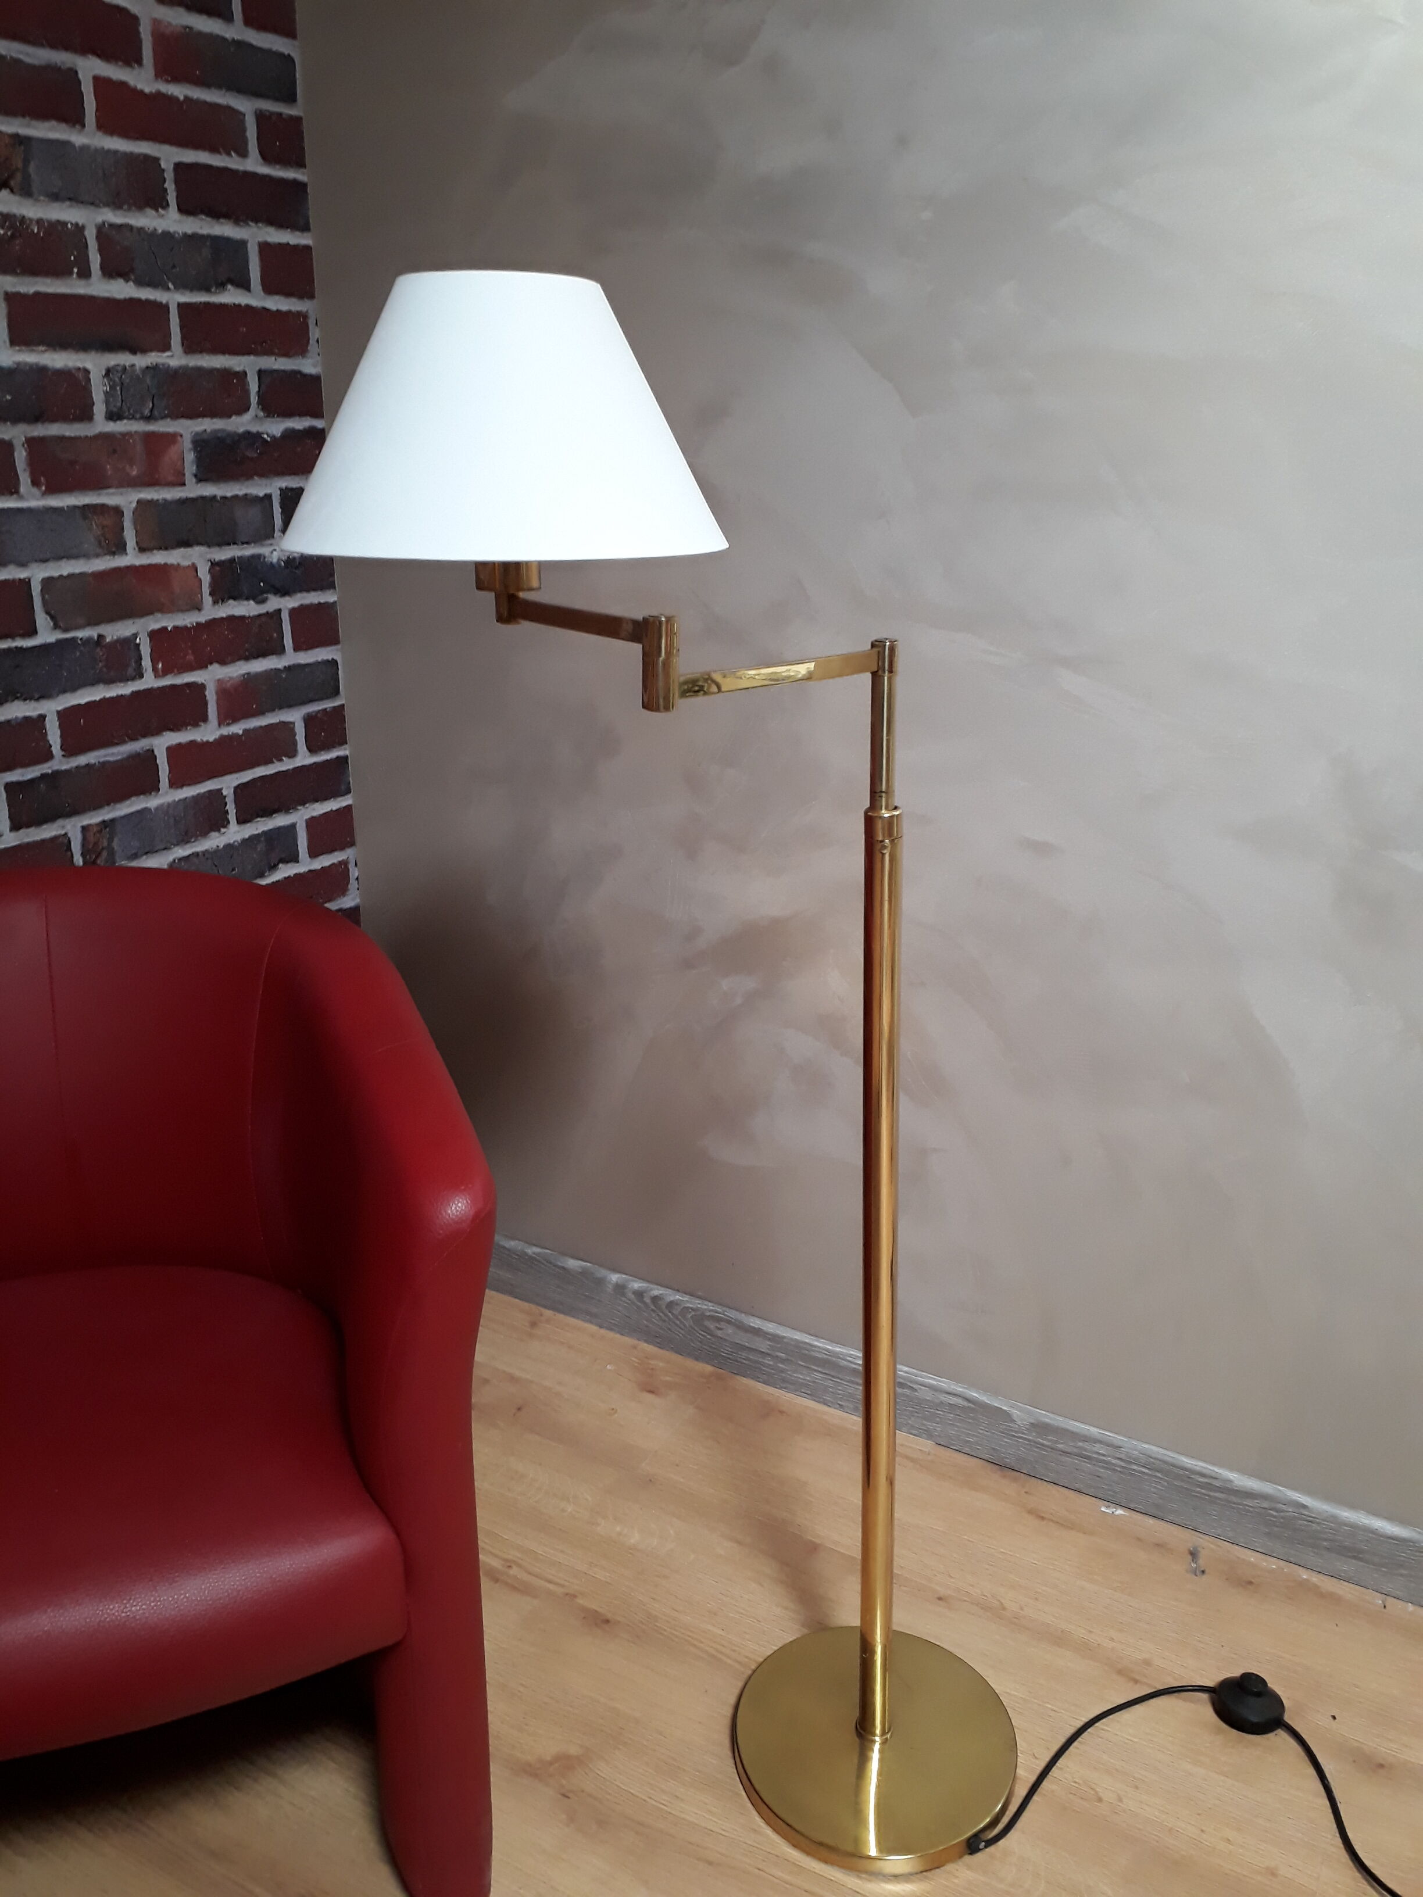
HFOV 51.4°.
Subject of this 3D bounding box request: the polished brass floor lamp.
[{"bbox_3d":[-0.009,0.154,1.202,0.604,1.271,0.318,1,19,2],"label":"polished brass floor lamp"}]

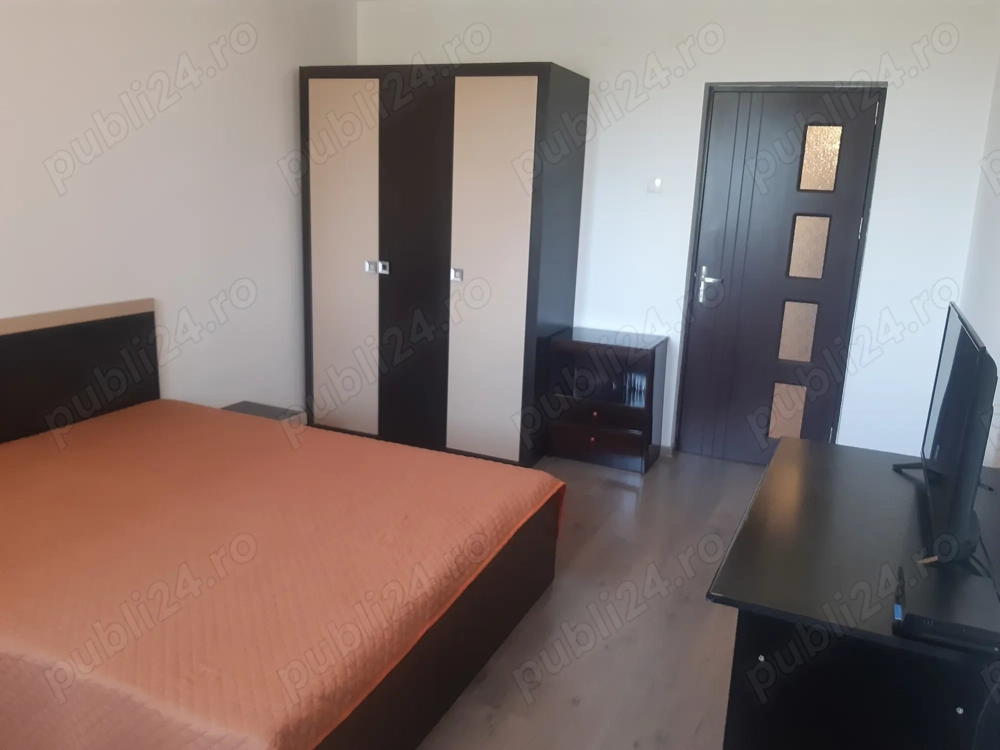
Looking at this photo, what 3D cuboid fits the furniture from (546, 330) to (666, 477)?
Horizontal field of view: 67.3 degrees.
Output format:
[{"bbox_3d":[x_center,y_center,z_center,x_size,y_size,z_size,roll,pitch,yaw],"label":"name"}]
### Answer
[{"bbox_3d":[0.618,0.125,4.311,0.556,0.681,0.463,8,14,21],"label":"furniture"}]

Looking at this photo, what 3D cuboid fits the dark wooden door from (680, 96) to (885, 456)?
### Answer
[{"bbox_3d":[1.484,-0.483,4.102,0.819,2.025,0.057,8,14,21],"label":"dark wooden door"}]

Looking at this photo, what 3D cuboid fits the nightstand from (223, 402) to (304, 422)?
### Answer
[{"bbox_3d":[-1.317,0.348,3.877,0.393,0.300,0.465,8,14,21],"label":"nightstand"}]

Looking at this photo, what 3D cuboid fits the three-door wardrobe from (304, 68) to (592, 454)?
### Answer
[{"bbox_3d":[-0.344,-0.646,4.374,1.460,2.079,0.629,8,14,21],"label":"three-door wardrobe"}]

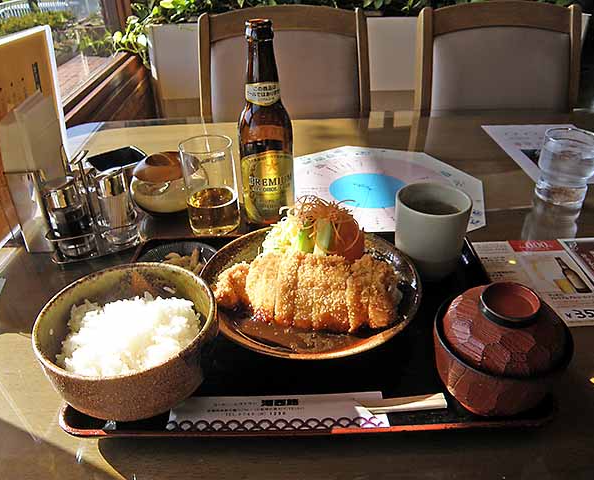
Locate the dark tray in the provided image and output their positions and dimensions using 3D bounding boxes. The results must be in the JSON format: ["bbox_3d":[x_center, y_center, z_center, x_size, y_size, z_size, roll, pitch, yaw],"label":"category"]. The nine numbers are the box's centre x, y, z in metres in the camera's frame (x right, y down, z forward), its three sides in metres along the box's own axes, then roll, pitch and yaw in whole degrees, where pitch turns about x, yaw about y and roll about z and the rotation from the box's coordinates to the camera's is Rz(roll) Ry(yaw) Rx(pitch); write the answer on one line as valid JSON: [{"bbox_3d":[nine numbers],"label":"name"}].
[{"bbox_3d":[0.008,0.066,0.450,0.362,0.018,0.257,-1,32,0],"label":"dark tray"}]

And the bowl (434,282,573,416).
[{"bbox_3d":[0.149,0.076,0.357,0.096,0.083,0.096,-1,32,1],"label":"bowl"}]

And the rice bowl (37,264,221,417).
[{"bbox_3d":[-0.129,0.080,0.384,0.132,0.059,0.132,-1,32,1],"label":"rice bowl"}]

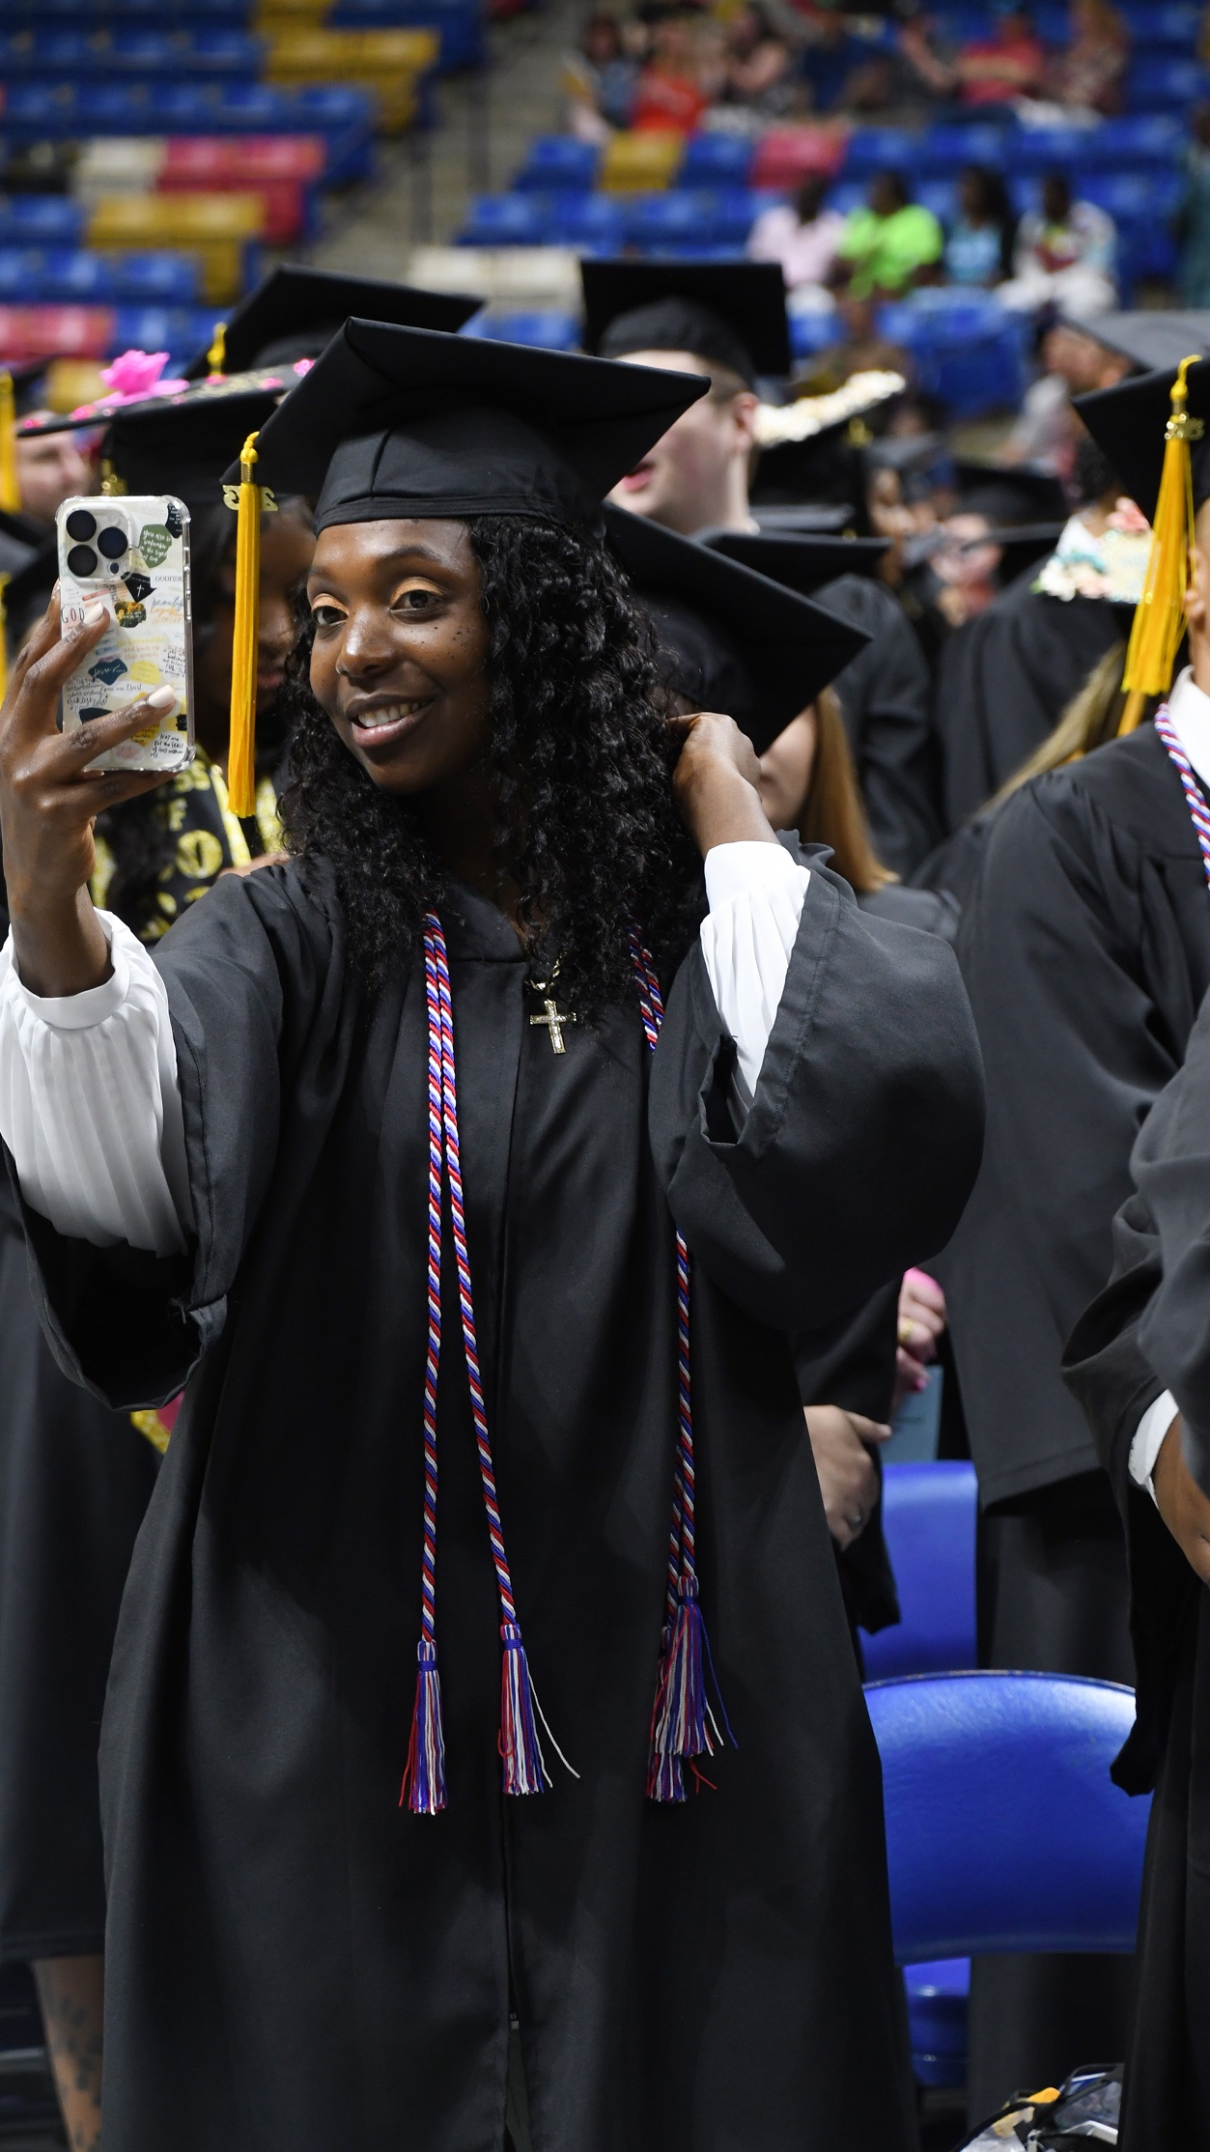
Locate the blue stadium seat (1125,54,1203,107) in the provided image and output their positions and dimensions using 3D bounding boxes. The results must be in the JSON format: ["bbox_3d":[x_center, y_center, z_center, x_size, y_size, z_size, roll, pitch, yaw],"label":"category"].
[{"bbox_3d":[3.013,-5.137,43.444,0.480,0.700,0.500,2,5,23],"label":"blue stadium seat"}]

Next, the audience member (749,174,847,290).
[{"bbox_3d":[1.041,-4.349,44.659,0.520,1.270,0.750,2,6,22],"label":"audience member"}]

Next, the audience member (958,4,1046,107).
[{"bbox_3d":[2.145,-5.176,43.662,0.520,1.220,0.750,2,5,20],"label":"audience member"}]

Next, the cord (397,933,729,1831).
[{"bbox_3d":[-0.027,0.150,4.970,0.205,0.606,0.180,0,5,3],"label":"cord"}]

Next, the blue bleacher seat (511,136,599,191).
[{"bbox_3d":[-0.275,-4.762,44.031,0.480,0.700,0.500,2,5,23],"label":"blue bleacher seat"}]

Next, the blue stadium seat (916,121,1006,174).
[{"bbox_3d":[1.993,-4.965,45.134,0.480,0.740,0.480,2,6,22],"label":"blue stadium seat"}]

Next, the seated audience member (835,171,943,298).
[{"bbox_3d":[1.450,-4.012,41.217,0.550,1.200,0.750,2,5,18],"label":"seated audience member"}]

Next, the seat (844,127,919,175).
[{"bbox_3d":[1.548,-4.960,45.334,0.480,0.740,0.480,2,6,22],"label":"seat"}]

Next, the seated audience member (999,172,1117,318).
[{"bbox_3d":[2.449,-4.282,44.059,0.520,1.270,0.750,2,6,22],"label":"seated audience member"}]

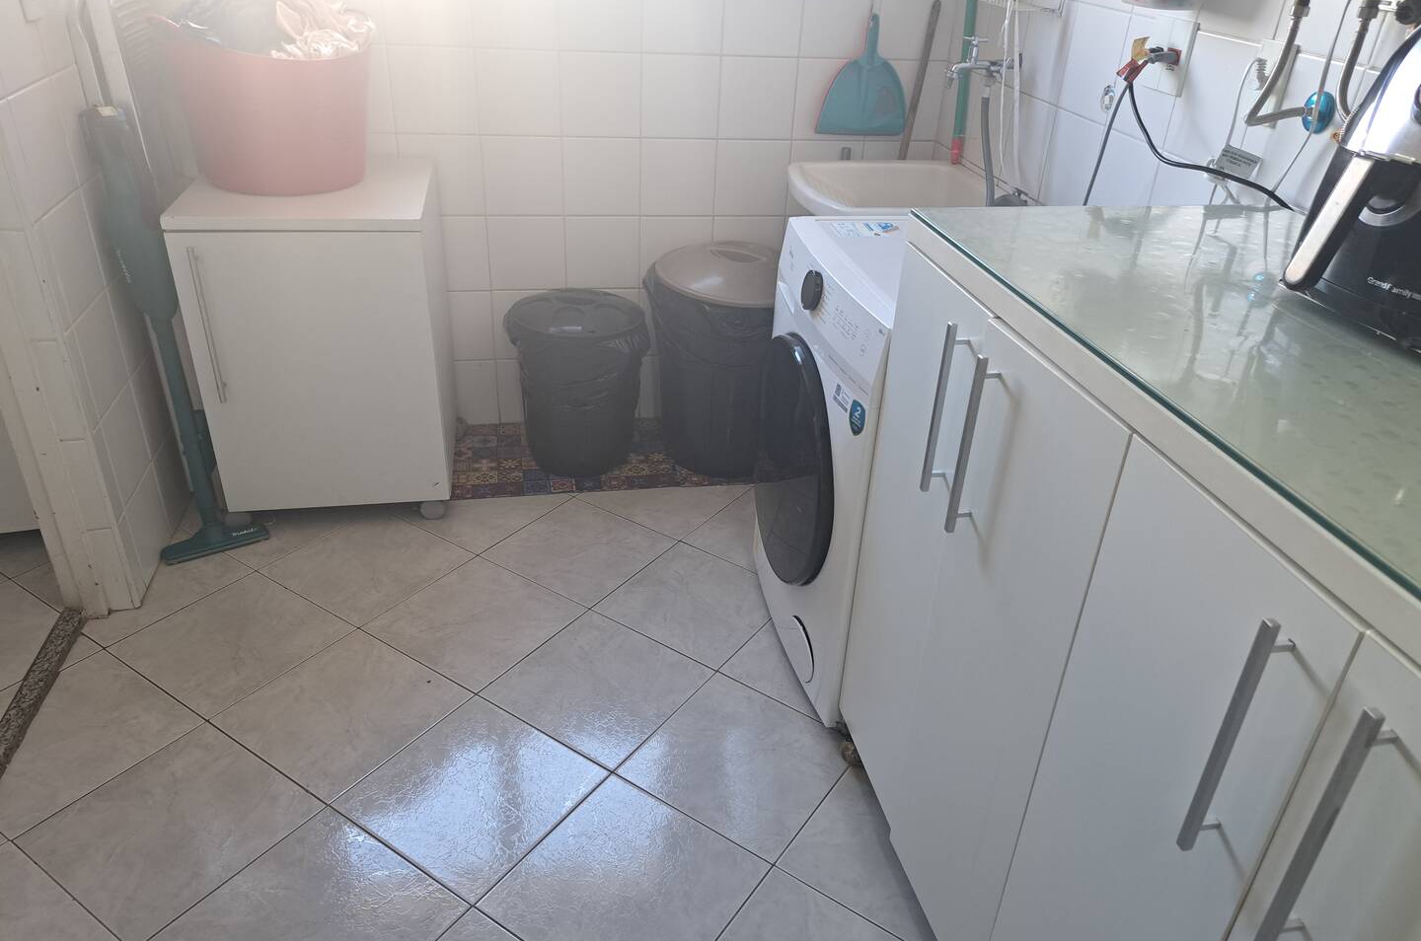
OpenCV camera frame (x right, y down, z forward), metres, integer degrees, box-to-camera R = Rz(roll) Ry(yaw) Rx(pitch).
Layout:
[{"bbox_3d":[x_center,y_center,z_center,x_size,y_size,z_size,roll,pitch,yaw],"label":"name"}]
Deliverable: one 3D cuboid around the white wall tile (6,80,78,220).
[{"bbox_3d":[-1.199,-0.585,1.770,0.010,0.200,0.200,-3,30,-11],"label":"white wall tile"}]

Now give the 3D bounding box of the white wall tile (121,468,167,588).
[{"bbox_3d":[-1.227,0.121,2.147,0.010,0.202,0.200,-3,30,-11],"label":"white wall tile"}]

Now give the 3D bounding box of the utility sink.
[{"bbox_3d":[0.445,-0.536,2.423,0.475,0.360,0.490,-3,30,-10],"label":"utility sink"}]

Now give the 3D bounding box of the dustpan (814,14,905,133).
[{"bbox_3d":[0.407,-1.026,2.564,0.250,0.300,0.055,-3,30,-11],"label":"dustpan"}]

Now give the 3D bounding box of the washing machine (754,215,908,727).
[{"bbox_3d":[0.443,-0.029,1.940,0.580,0.830,0.600,-3,30,-10],"label":"washing machine"}]

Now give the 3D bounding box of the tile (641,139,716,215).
[{"bbox_3d":[-0.086,-0.784,2.637,0.202,0.202,0.010,-3,30,-11],"label":"tile"}]

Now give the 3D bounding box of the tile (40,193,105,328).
[{"bbox_3d":[-1.197,-0.409,1.851,0.010,0.202,0.200,-3,30,-11],"label":"tile"}]

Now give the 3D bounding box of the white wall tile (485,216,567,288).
[{"bbox_3d":[-0.494,-0.584,2.655,0.200,0.200,0.010,-3,30,-11],"label":"white wall tile"}]

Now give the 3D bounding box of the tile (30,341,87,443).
[{"bbox_3d":[-1.196,-0.147,1.811,0.046,0.202,0.010,-3,30,-11],"label":"tile"}]

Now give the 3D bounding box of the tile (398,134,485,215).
[{"bbox_3d":[-0.686,-0.756,2.527,0.202,0.202,0.010,-3,30,-10],"label":"tile"}]

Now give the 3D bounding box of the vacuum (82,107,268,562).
[{"bbox_3d":[-1.151,-0.256,2.073,0.230,0.950,0.140,-13,26,-26],"label":"vacuum"}]

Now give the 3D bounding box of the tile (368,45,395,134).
[{"bbox_3d":[-0.877,-0.924,2.393,0.202,0.202,0.010,-3,30,-10],"label":"tile"}]

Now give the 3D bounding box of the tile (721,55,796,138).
[{"bbox_3d":[0.123,-0.962,2.548,0.200,0.200,0.010,-3,30,-11],"label":"tile"}]

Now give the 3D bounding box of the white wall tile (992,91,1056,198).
[{"bbox_3d":[0.713,-0.738,2.219,0.010,0.202,0.202,-3,30,-10],"label":"white wall tile"}]

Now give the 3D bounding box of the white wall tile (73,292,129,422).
[{"bbox_3d":[-1.211,-0.228,1.957,0.010,0.200,0.200,-3,30,-11],"label":"white wall tile"}]

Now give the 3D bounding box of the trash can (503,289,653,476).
[{"bbox_3d":[-0.359,-0.234,2.660,0.365,0.418,0.360,-3,30,-11],"label":"trash can"}]

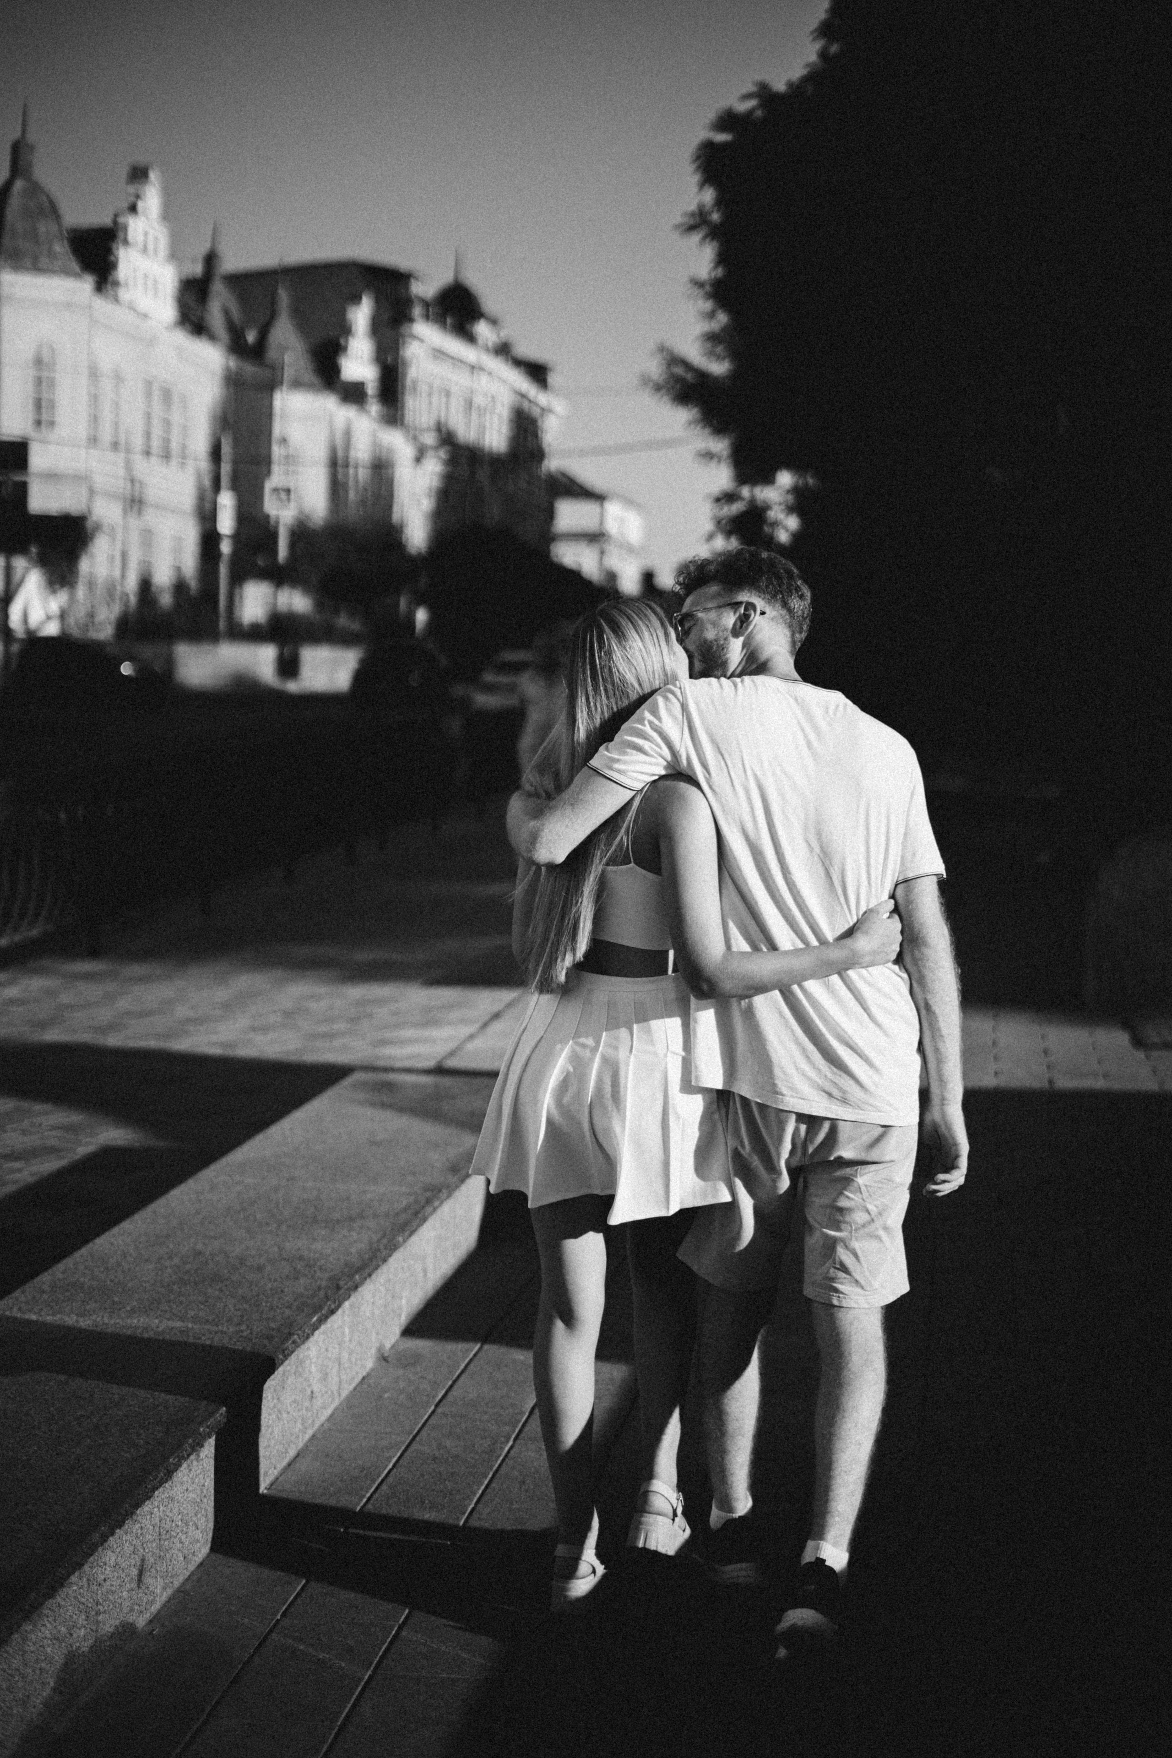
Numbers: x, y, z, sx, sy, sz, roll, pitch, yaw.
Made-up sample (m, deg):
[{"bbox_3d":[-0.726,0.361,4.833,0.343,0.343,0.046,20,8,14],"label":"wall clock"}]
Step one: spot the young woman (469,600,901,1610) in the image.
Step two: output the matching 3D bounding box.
[{"bbox_3d":[0.165,0.374,4.219,0.720,1.680,0.520,0,5,-1],"label":"young woman"}]

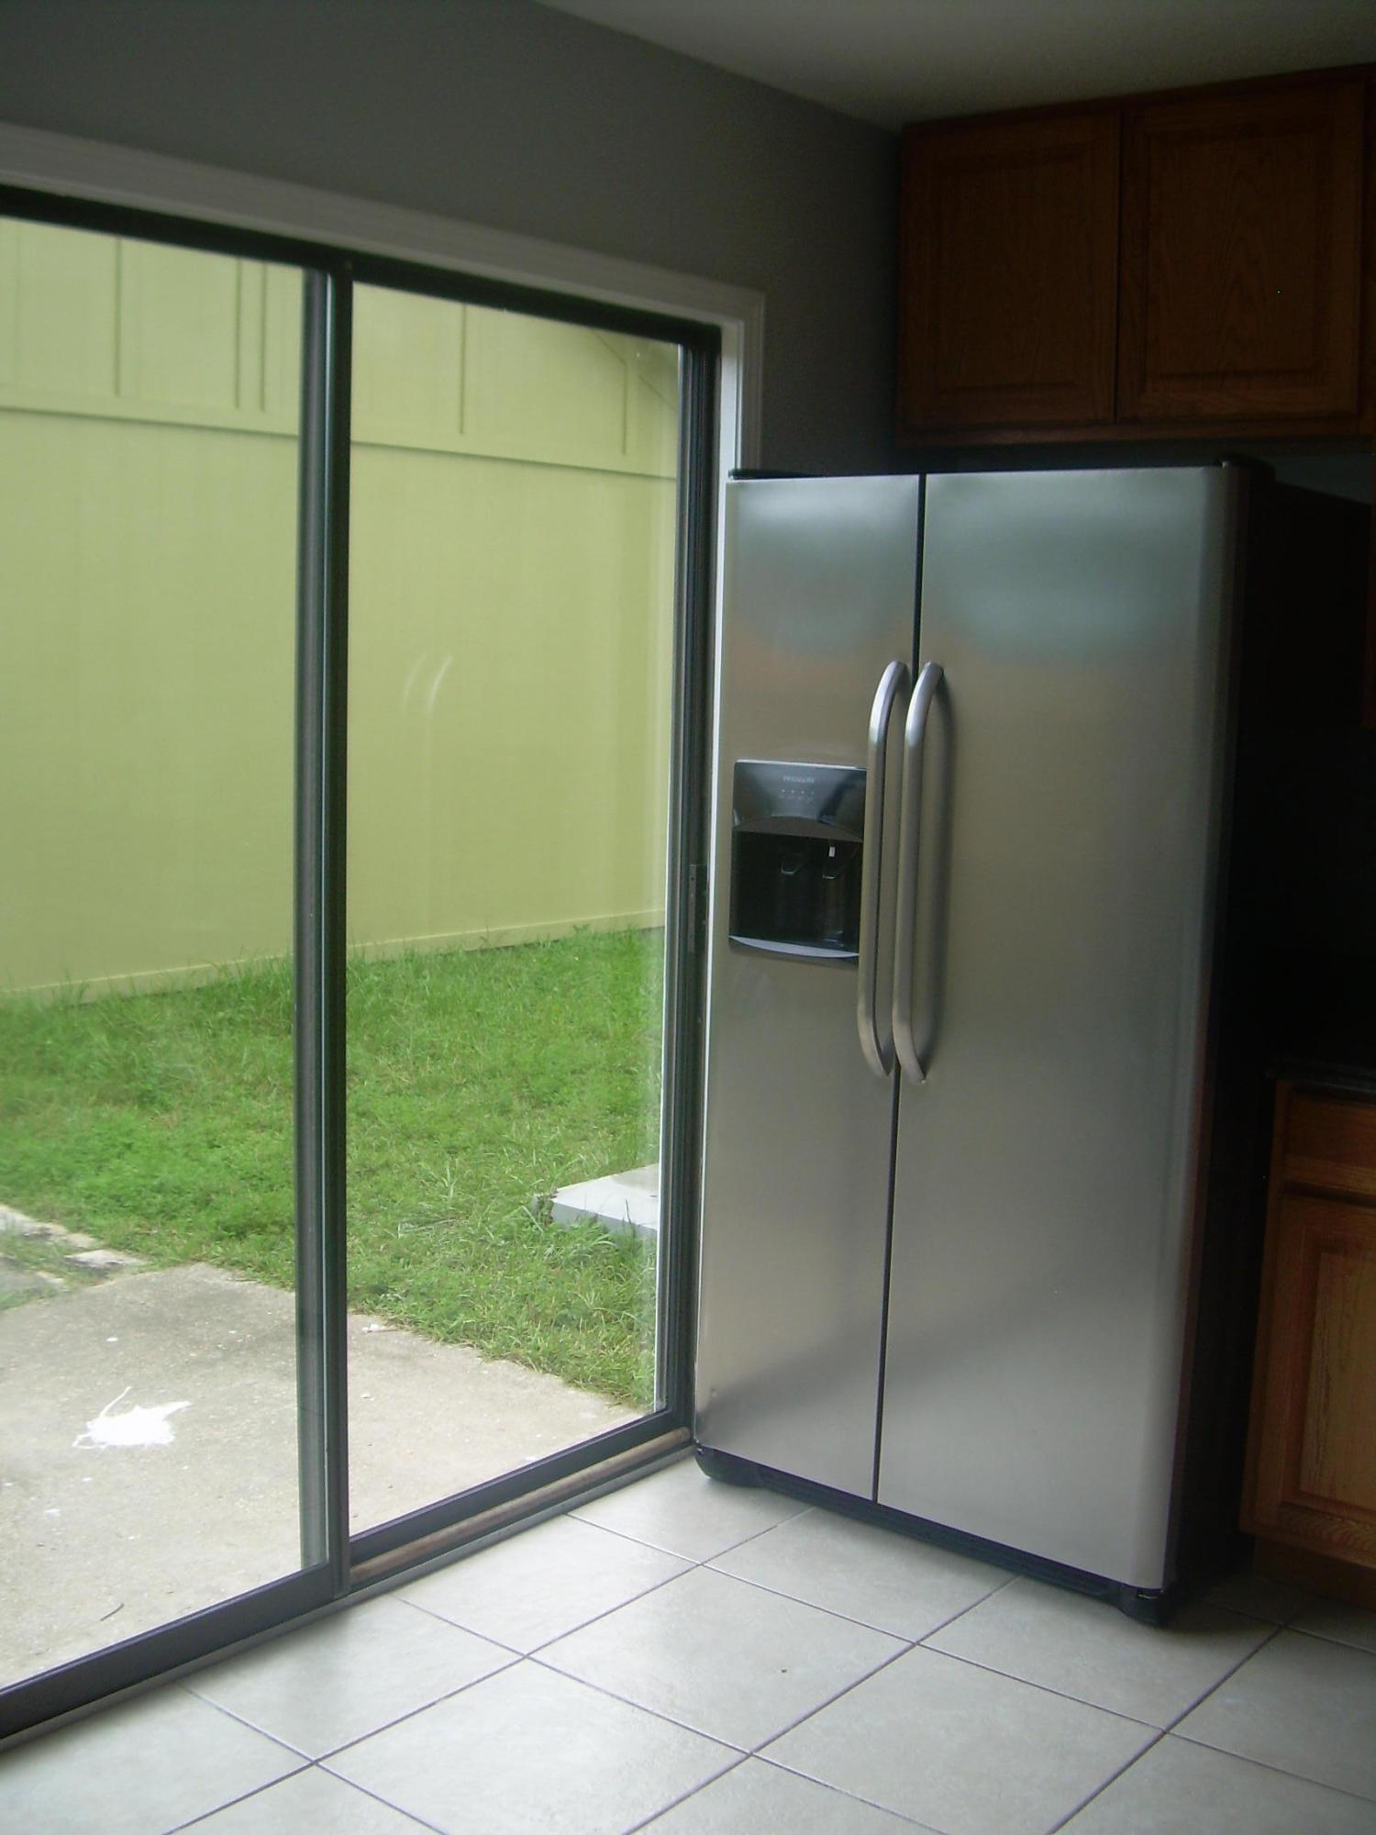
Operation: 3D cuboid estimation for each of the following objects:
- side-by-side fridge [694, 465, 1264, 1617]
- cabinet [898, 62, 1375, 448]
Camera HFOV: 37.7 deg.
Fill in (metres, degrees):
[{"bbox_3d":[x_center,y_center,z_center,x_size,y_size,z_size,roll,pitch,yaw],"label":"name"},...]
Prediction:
[{"bbox_3d":[0.620,0.133,3.520,0.905,1.760,0.820,8,10,38],"label":"side-by-side fridge"},{"bbox_3d":[0.862,-1.150,3.600,0.930,0.600,0.330,8,10,38],"label":"cabinet"}]

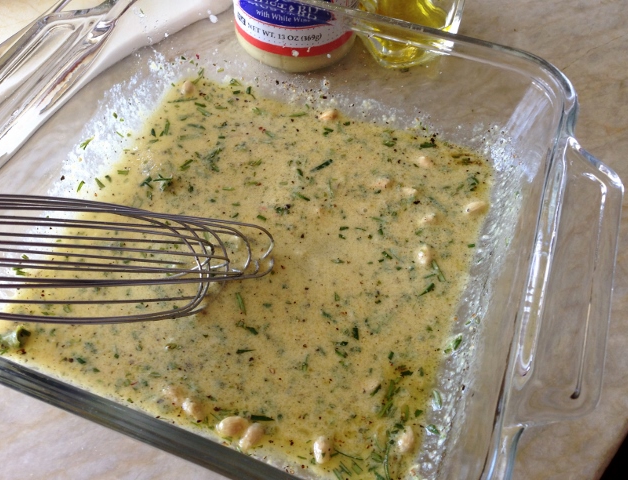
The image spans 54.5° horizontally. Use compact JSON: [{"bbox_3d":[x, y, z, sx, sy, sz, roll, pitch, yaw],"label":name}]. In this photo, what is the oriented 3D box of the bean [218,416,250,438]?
[{"bbox_3d":[-0.030,0.069,0.226,0.014,0.008,0.009,-10,56,-8],"label":"bean"}]

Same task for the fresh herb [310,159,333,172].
[{"bbox_3d":[0.004,-0.037,0.306,0.013,0.002,0.003,-28,58,-18],"label":"fresh herb"}]

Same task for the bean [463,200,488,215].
[{"bbox_3d":[0.076,-0.015,0.287,0.013,0.007,0.008,-21,58,-15],"label":"bean"}]

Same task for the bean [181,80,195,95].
[{"bbox_3d":[-0.069,-0.083,0.332,0.007,0.007,0.011,16,57,10],"label":"bean"}]

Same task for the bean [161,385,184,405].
[{"bbox_3d":[-0.054,0.060,0.235,0.012,0.006,0.008,35,62,21],"label":"bean"}]

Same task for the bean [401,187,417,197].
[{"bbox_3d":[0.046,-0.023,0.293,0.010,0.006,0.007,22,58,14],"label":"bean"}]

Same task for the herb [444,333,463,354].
[{"bbox_3d":[0.056,0.042,0.244,0.011,0.002,0.004,-52,27,10],"label":"herb"}]

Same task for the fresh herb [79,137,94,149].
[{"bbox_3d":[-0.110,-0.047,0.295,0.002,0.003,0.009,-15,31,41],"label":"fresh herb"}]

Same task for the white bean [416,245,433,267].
[{"bbox_3d":[0.049,0.007,0.271,0.008,0.007,0.013,15,56,9],"label":"white bean"}]

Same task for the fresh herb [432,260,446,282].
[{"bbox_3d":[0.055,0.014,0.266,0.003,0.002,0.013,-16,57,-11],"label":"fresh herb"}]

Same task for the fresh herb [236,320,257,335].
[{"bbox_3d":[-0.028,0.037,0.253,0.010,0.002,0.004,22,57,16],"label":"fresh herb"}]

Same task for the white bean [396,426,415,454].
[{"bbox_3d":[0.034,0.074,0.225,0.006,0.006,0.011,22,57,16],"label":"white bean"}]

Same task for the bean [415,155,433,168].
[{"bbox_3d":[0.057,-0.039,0.308,0.010,0.006,0.007,27,59,19],"label":"bean"}]

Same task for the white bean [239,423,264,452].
[{"bbox_3d":[-0.023,0.073,0.227,0.006,0.006,0.012,33,61,22],"label":"white bean"}]

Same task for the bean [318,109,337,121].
[{"bbox_3d":[0.008,-0.067,0.329,0.011,0.006,0.007,-14,55,-9],"label":"bean"}]

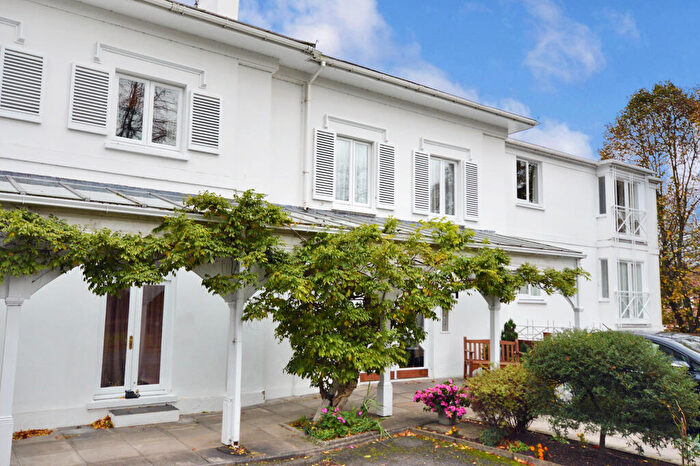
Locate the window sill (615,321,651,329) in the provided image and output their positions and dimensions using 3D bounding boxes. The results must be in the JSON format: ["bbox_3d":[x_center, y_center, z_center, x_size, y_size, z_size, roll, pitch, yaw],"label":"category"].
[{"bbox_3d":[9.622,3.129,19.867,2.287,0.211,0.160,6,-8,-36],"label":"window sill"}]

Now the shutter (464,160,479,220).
[{"bbox_3d":[3.078,-1.059,14.852,0.510,1.541,0.060,6,-8,-36],"label":"shutter"}]

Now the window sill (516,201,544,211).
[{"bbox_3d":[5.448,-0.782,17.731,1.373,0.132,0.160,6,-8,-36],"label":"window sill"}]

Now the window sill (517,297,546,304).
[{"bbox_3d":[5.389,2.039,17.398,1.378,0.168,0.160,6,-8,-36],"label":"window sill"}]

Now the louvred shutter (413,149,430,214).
[{"bbox_3d":[1.731,-1.181,13.871,0.558,1.526,0.054,6,-9,-35],"label":"louvred shutter"}]

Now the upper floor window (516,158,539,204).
[{"bbox_3d":[5.337,-1.496,17.429,1.114,1.371,0.090,6,-9,-35],"label":"upper floor window"}]

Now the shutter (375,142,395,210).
[{"bbox_3d":[0.830,-1.273,13.229,0.512,1.528,0.054,6,-9,-35],"label":"shutter"}]

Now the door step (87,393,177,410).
[{"bbox_3d":[-3.348,2.589,9.015,1.328,0.143,0.216,6,-9,-35],"label":"door step"}]

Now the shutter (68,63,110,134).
[{"bbox_3d":[-4.162,-2.120,9.332,0.589,1.069,0.060,6,-8,-36],"label":"shutter"}]

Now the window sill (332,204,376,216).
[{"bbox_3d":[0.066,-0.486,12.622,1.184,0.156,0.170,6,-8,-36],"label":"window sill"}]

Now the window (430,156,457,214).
[{"bbox_3d":[2.276,-1.109,14.514,1.061,1.466,0.120,6,-8,-36],"label":"window"}]

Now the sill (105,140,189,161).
[{"bbox_3d":[-3.314,-1.311,9.524,1.318,0.101,0.180,6,-9,-35],"label":"sill"}]

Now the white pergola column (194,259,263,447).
[{"bbox_3d":[-1.631,1.559,7.813,0.950,2.448,0.216,6,-9,-35],"label":"white pergola column"}]

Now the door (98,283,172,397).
[{"bbox_3d":[-3.382,1.637,9.237,1.111,1.770,0.108,6,-9,-35],"label":"door"}]

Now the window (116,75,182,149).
[{"bbox_3d":[-3.484,-2.047,10.076,1.221,1.213,0.120,6,-8,-36],"label":"window"}]

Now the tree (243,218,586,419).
[{"bbox_3d":[1.641,1.577,10.875,7.979,3.384,1.919,6,-8,-36],"label":"tree"}]

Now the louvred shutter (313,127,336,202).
[{"bbox_3d":[-0.543,-1.404,12.210,0.526,1.503,0.060,6,-8,-36],"label":"louvred shutter"}]

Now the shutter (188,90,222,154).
[{"bbox_3d":[-2.606,-1.964,10.466,0.579,1.083,0.060,6,-8,-36],"label":"shutter"}]

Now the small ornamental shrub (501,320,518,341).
[{"bbox_3d":[3.982,2.629,14.517,0.450,0.990,0.450,6,-9,-35],"label":"small ornamental shrub"}]

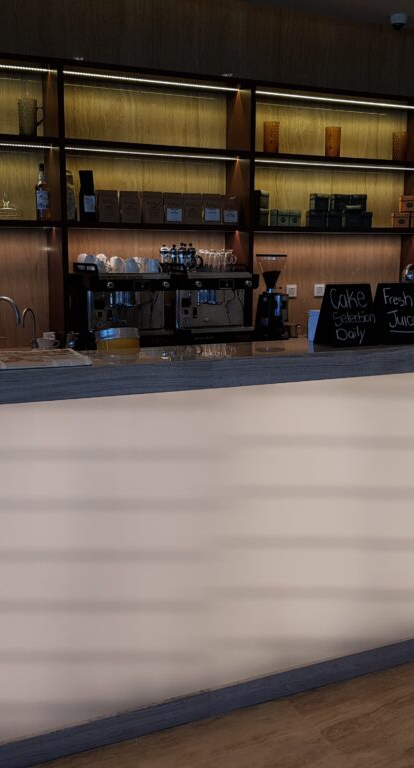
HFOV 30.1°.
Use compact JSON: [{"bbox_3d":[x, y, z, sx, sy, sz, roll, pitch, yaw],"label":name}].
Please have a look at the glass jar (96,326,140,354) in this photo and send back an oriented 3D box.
[{"bbox_3d":[-0.282,-0.139,2.450,0.108,0.077,0.105,-4,10,-24],"label":"glass jar"}]

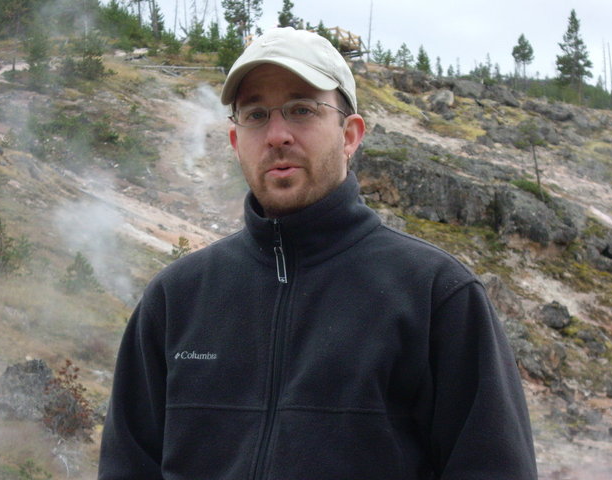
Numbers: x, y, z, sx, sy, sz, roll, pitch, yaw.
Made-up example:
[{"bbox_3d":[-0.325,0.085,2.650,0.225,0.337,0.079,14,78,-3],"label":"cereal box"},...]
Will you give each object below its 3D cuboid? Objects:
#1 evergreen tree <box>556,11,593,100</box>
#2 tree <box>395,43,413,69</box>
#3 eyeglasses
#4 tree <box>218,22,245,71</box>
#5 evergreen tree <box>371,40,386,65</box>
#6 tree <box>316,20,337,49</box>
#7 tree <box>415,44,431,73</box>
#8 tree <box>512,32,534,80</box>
[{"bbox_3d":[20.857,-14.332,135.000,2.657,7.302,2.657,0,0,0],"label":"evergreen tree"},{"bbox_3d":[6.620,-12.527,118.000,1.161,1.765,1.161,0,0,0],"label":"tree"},{"bbox_3d":[-0.012,-0.152,2.266,0.136,0.040,0.136,-6,-9,24],"label":"eyeglasses"},{"bbox_3d":[-4.373,-11.357,102.000,1.450,2.817,1.450,0,0,0],"label":"tree"},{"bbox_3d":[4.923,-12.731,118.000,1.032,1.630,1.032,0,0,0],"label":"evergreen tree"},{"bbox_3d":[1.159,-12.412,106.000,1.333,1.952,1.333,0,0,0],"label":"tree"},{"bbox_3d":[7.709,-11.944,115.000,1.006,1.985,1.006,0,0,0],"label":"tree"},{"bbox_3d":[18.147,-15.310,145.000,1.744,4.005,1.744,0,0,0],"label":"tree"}]

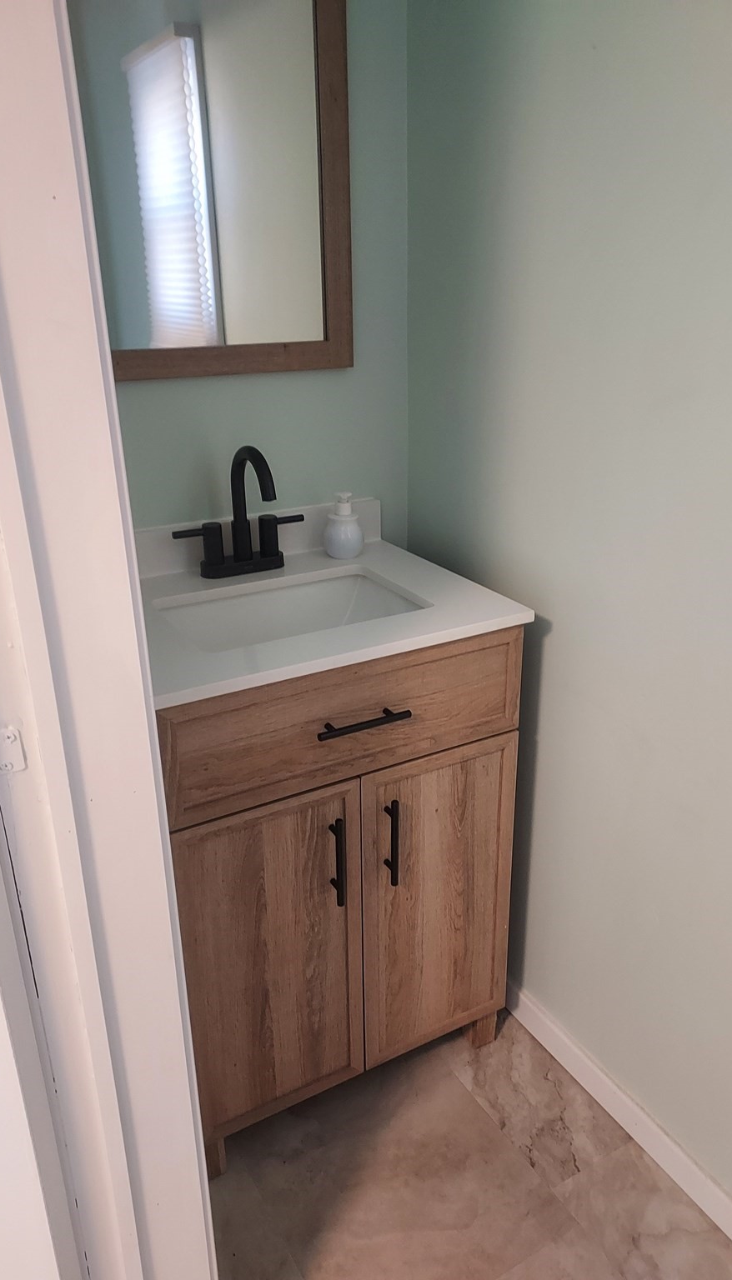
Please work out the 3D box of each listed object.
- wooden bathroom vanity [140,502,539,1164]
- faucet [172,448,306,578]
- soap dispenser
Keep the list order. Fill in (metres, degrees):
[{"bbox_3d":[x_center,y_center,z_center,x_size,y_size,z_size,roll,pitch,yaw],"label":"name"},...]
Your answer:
[{"bbox_3d":[-0.119,0.315,1.556,0.613,0.964,0.512,-12,24,-26],"label":"wooden bathroom vanity"},{"bbox_3d":[-0.187,-0.207,1.472,0.242,0.226,0.185,-12,24,-26],"label":"faucet"},{"bbox_3d":[-0.041,-0.211,1.624,0.072,0.117,0.072,-1,22,0],"label":"soap dispenser"}]

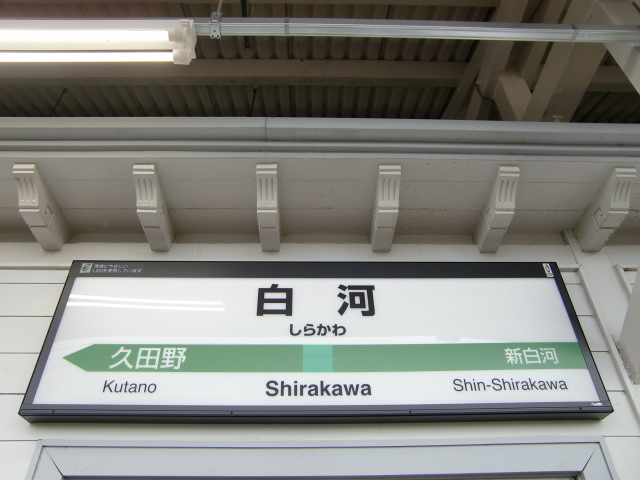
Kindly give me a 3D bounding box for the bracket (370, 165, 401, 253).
[{"bbox_3d":[0.265,-0.113,2.079,0.074,0.103,0.389,0,-40,-1],"label":"bracket"}]

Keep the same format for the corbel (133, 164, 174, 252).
[{"bbox_3d":[-0.662,-0.115,2.055,0.074,0.103,0.389,0,-40,-1],"label":"corbel"}]

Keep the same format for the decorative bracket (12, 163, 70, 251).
[{"bbox_3d":[-1.105,-0.117,2.044,0.074,0.103,0.389,0,-40,-1],"label":"decorative bracket"}]

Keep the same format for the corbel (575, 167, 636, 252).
[{"bbox_3d":[1.169,-0.110,2.102,0.074,0.103,0.389,0,-40,-1],"label":"corbel"}]

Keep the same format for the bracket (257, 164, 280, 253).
[{"bbox_3d":[-0.202,-0.114,2.067,0.074,0.103,0.389,0,-40,-1],"label":"bracket"}]

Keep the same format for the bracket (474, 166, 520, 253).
[{"bbox_3d":[0.720,-0.111,2.091,0.074,0.103,0.389,0,-40,-1],"label":"bracket"}]

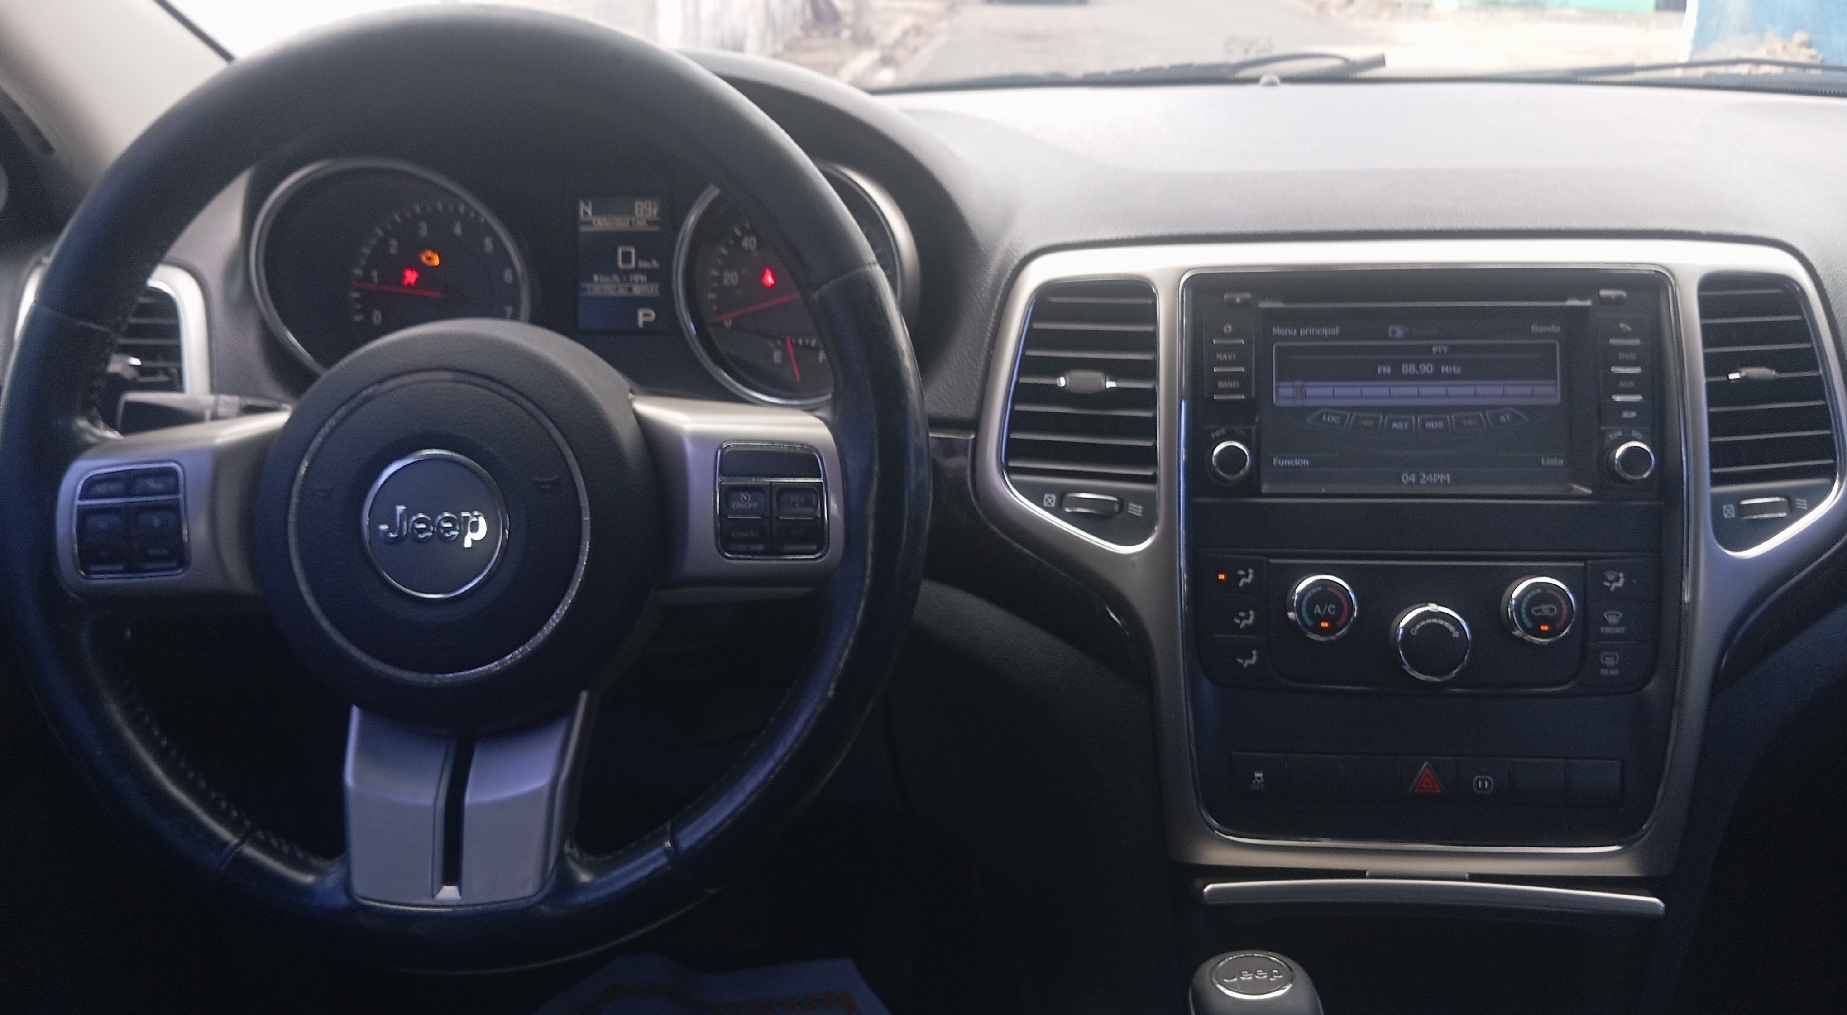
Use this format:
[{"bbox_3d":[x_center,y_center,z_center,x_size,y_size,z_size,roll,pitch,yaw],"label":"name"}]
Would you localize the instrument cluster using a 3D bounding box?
[{"bbox_3d":[-0.175,-0.119,0.795,0.345,0.132,0.070,0,3,5],"label":"instrument cluster"}]

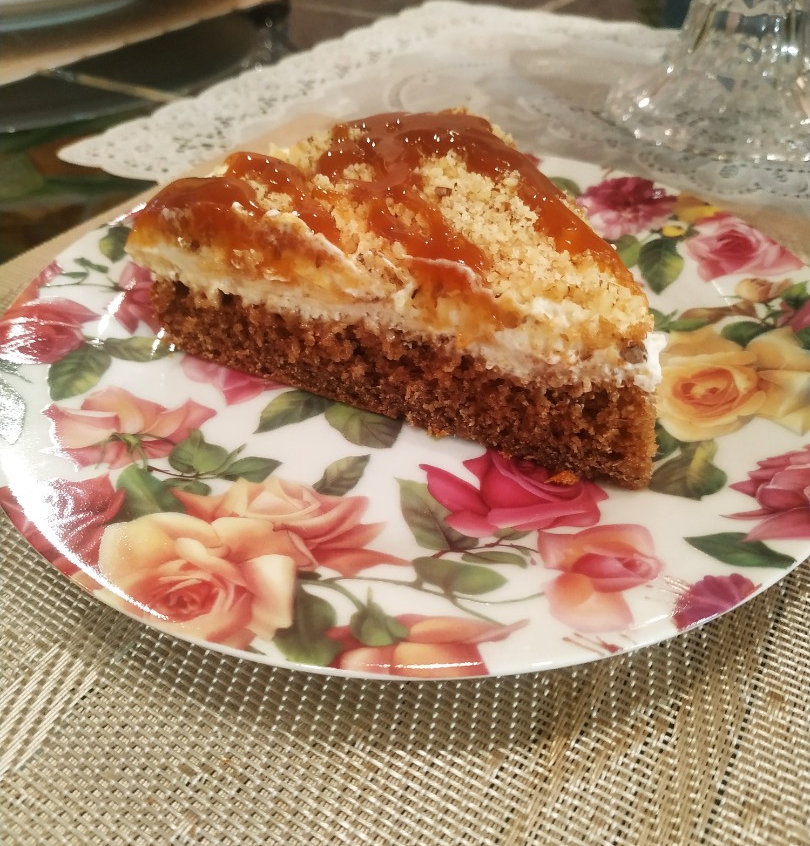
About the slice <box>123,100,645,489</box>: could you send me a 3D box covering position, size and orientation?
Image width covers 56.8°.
[{"bbox_3d":[0.011,-0.031,0.173,0.103,0.040,0.117,-28,47,-28],"label":"slice"}]

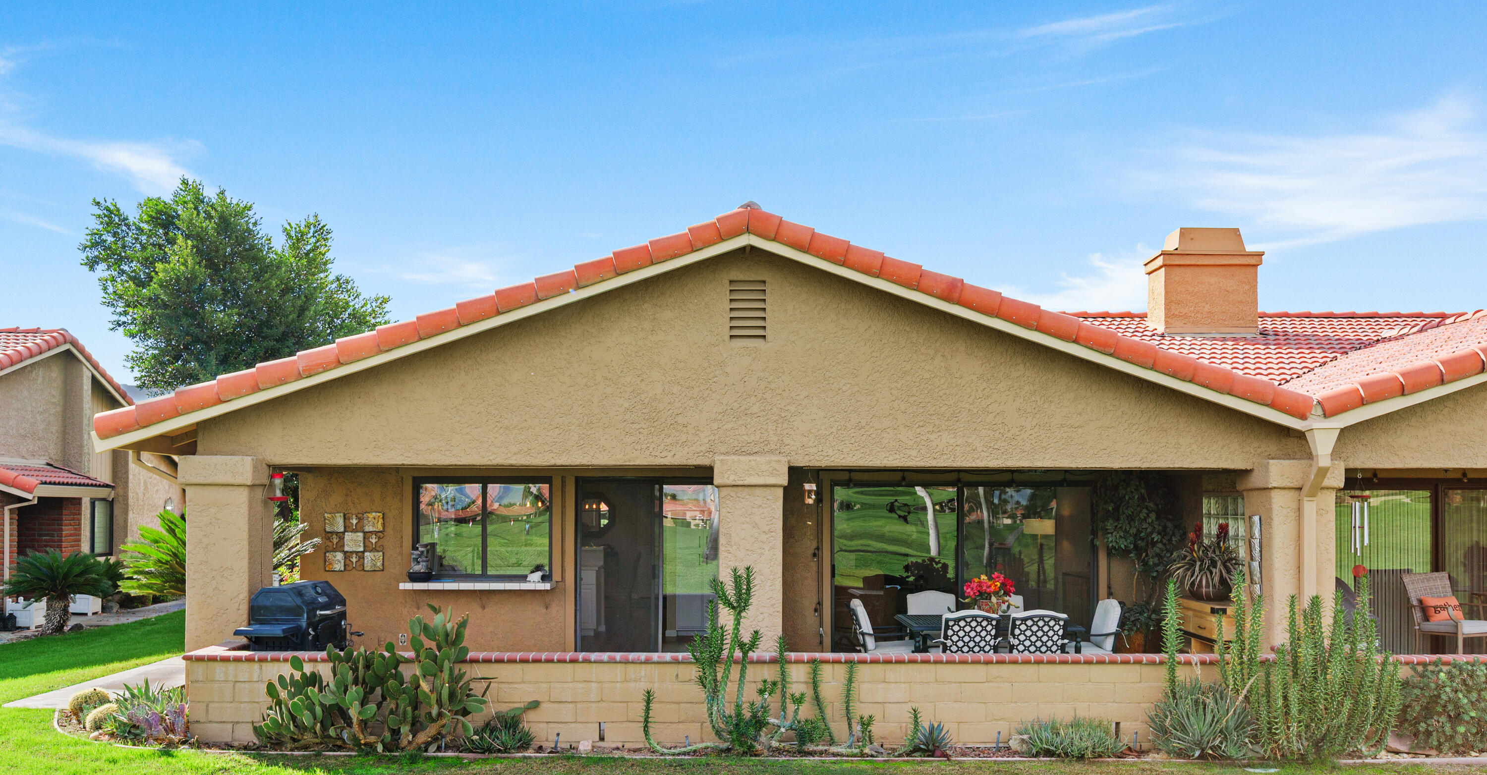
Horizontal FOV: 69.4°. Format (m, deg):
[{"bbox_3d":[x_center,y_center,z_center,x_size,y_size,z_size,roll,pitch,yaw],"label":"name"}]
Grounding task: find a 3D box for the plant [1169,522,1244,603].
[{"bbox_3d":[4.590,1.710,10.600,0.730,0.780,0.680,0,-2,0],"label":"plant"}]

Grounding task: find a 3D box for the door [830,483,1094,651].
[{"bbox_3d":[2.499,2.054,12.250,3.030,2.050,0.120,0,-2,0],"label":"door"}]

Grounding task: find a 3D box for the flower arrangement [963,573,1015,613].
[{"bbox_3d":[2.323,1.977,10.150,0.480,0.450,0.420,0,-2,0],"label":"flower arrangement"}]

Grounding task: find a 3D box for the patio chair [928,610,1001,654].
[{"bbox_3d":[1.977,2.436,9.580,0.580,0.920,0.620,0,-2,0],"label":"patio chair"}]

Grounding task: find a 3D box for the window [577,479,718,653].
[{"bbox_3d":[-0.961,2.041,12.250,1.860,2.050,0.120,0,-2,0],"label":"window"}]

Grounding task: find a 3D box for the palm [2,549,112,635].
[{"bbox_3d":[-9.550,2.860,15.000,1.420,1.200,1.400,0,-2,0],"label":"palm"}]

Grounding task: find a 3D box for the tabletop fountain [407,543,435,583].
[{"bbox_3d":[-3.265,1.770,10.850,0.260,0.390,0.240,0,-2,0],"label":"tabletop fountain"}]

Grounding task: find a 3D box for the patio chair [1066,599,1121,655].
[{"bbox_3d":[3.370,2.520,10.450,0.670,0.930,0.600,0,-2,0],"label":"patio chair"}]

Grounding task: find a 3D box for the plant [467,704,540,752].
[{"bbox_3d":[-1.885,2.660,8.350,0.530,0.340,0.440,0,-2,0],"label":"plant"}]

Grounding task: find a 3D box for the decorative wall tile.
[{"bbox_3d":[-4.085,1.612,11.200,0.620,0.615,0.030,0,-2,0],"label":"decorative wall tile"}]

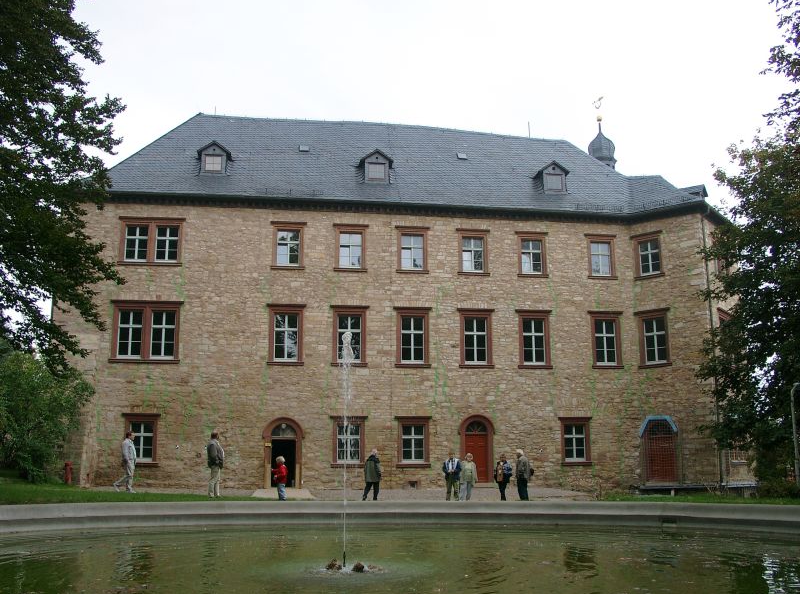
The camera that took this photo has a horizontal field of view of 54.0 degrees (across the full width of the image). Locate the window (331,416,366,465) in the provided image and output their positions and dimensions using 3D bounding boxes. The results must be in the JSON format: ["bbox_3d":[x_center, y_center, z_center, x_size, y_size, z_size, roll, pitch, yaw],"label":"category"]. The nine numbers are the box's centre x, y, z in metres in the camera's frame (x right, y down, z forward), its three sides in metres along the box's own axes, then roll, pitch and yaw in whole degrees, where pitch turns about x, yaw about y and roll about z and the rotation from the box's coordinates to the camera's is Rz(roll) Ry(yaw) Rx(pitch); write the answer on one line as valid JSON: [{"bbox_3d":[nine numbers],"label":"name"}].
[{"bbox_3d":[-2.050,5.856,31.732,1.515,2.035,0.300,2,-12,-8],"label":"window"}]

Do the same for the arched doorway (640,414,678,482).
[{"bbox_3d":[10.880,6.372,32.880,1.667,2.786,0.400,-11,-15,42],"label":"arched doorway"}]

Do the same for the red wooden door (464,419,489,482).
[{"bbox_3d":[3.263,6.481,33.072,1.076,2.581,0.120,2,-12,-8],"label":"red wooden door"}]

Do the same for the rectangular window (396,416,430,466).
[{"bbox_3d":[0.568,5.933,32.119,1.490,2.040,0.300,2,-12,-8],"label":"rectangular window"}]

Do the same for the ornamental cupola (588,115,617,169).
[{"bbox_3d":[12.180,-9.279,47.500,1.659,3.385,1.659,1,-10,-9],"label":"ornamental cupola"}]

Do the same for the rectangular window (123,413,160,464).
[{"bbox_3d":[-10.232,5.641,31.141,1.475,1.989,0.250,2,-12,-8],"label":"rectangular window"}]

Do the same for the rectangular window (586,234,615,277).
[{"bbox_3d":[9.409,-1.854,36.565,1.579,2.119,0.300,1,-10,-9],"label":"rectangular window"}]

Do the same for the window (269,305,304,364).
[{"bbox_3d":[-4.864,1.618,33.699,1.710,2.619,0.300,1,-10,-9],"label":"window"}]

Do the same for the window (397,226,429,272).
[{"bbox_3d":[0.554,-2.013,33.723,1.478,2.081,0.300,2,-12,-8],"label":"window"}]

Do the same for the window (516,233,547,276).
[{"bbox_3d":[5.878,-1.876,34.978,1.473,2.073,0.250,2,-12,-8],"label":"window"}]

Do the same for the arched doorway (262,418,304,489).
[{"bbox_3d":[-4.628,6.207,31.306,1.632,2.799,0.400,2,-12,-8],"label":"arched doorway"}]

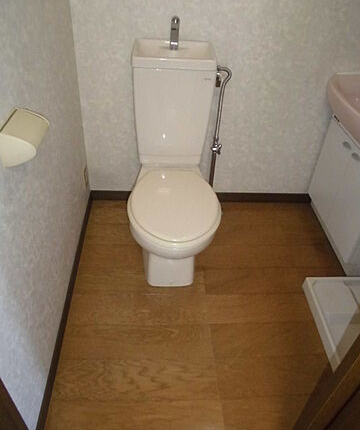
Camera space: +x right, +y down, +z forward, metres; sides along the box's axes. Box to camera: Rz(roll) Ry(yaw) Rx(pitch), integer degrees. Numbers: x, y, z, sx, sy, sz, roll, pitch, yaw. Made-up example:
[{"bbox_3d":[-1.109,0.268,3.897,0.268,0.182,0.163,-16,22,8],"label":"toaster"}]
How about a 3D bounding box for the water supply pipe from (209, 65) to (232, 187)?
[{"bbox_3d":[0.175,-0.331,1.800,0.085,0.770,0.065,1,40,-5],"label":"water supply pipe"}]

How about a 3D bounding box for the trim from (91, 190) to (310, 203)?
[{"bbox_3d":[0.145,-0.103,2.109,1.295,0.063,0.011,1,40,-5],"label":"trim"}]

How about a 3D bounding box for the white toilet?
[{"bbox_3d":[-0.028,-0.168,1.540,0.385,0.870,0.735,1,40,-5],"label":"white toilet"}]

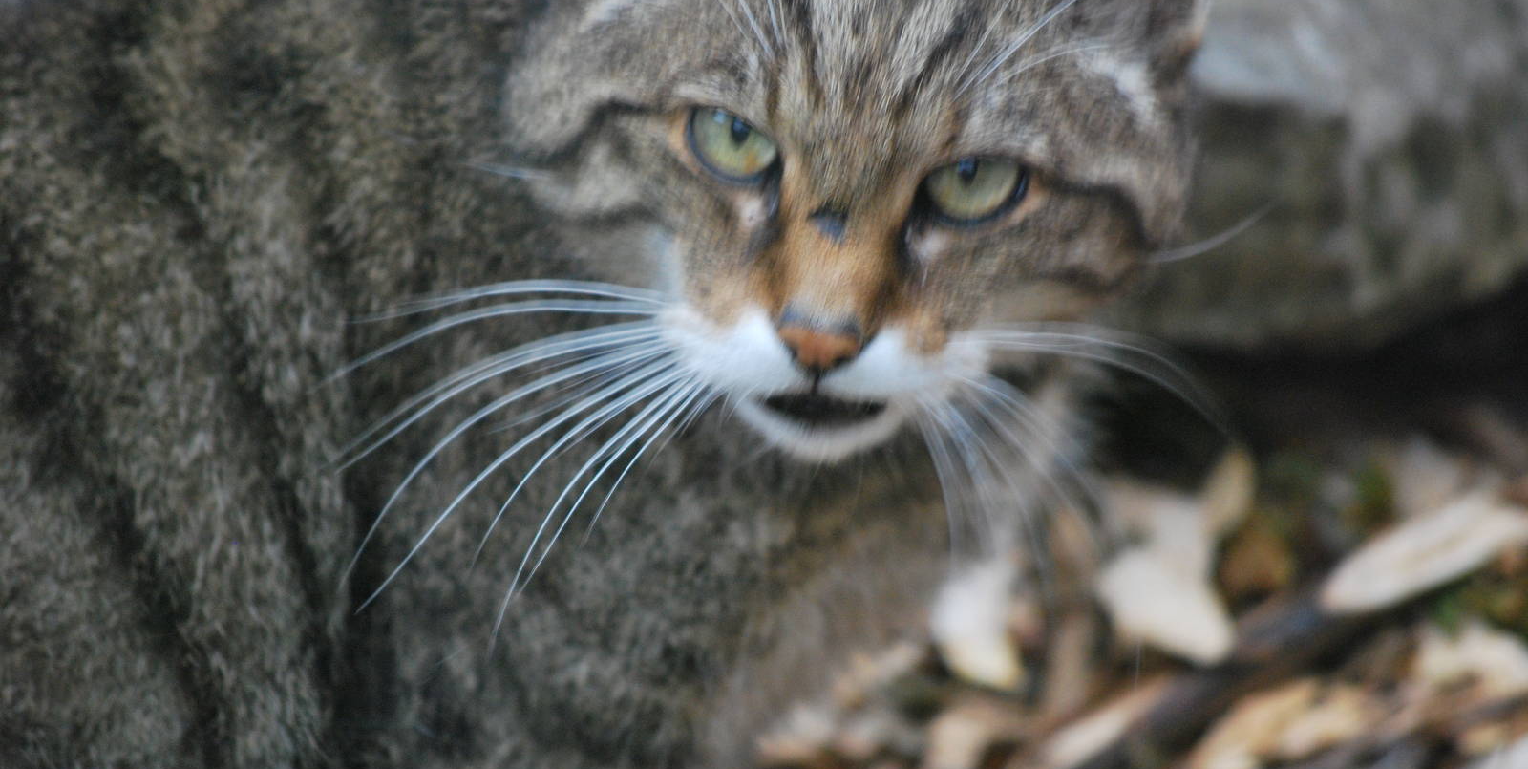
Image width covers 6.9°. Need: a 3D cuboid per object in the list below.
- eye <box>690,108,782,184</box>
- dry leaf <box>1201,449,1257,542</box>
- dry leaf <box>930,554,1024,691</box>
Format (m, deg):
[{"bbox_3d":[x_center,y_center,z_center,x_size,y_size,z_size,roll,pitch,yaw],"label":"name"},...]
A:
[{"bbox_3d":[-0.005,-0.042,2.250,0.016,0.013,0.010,9,9,3],"label":"eye"},{"bbox_3d":[0.090,0.021,2.460,0.011,0.015,0.013,-6,26,-13],"label":"dry leaf"},{"bbox_3d":[0.040,0.045,2.400,0.018,0.014,0.027,-5,25,-10],"label":"dry leaf"}]

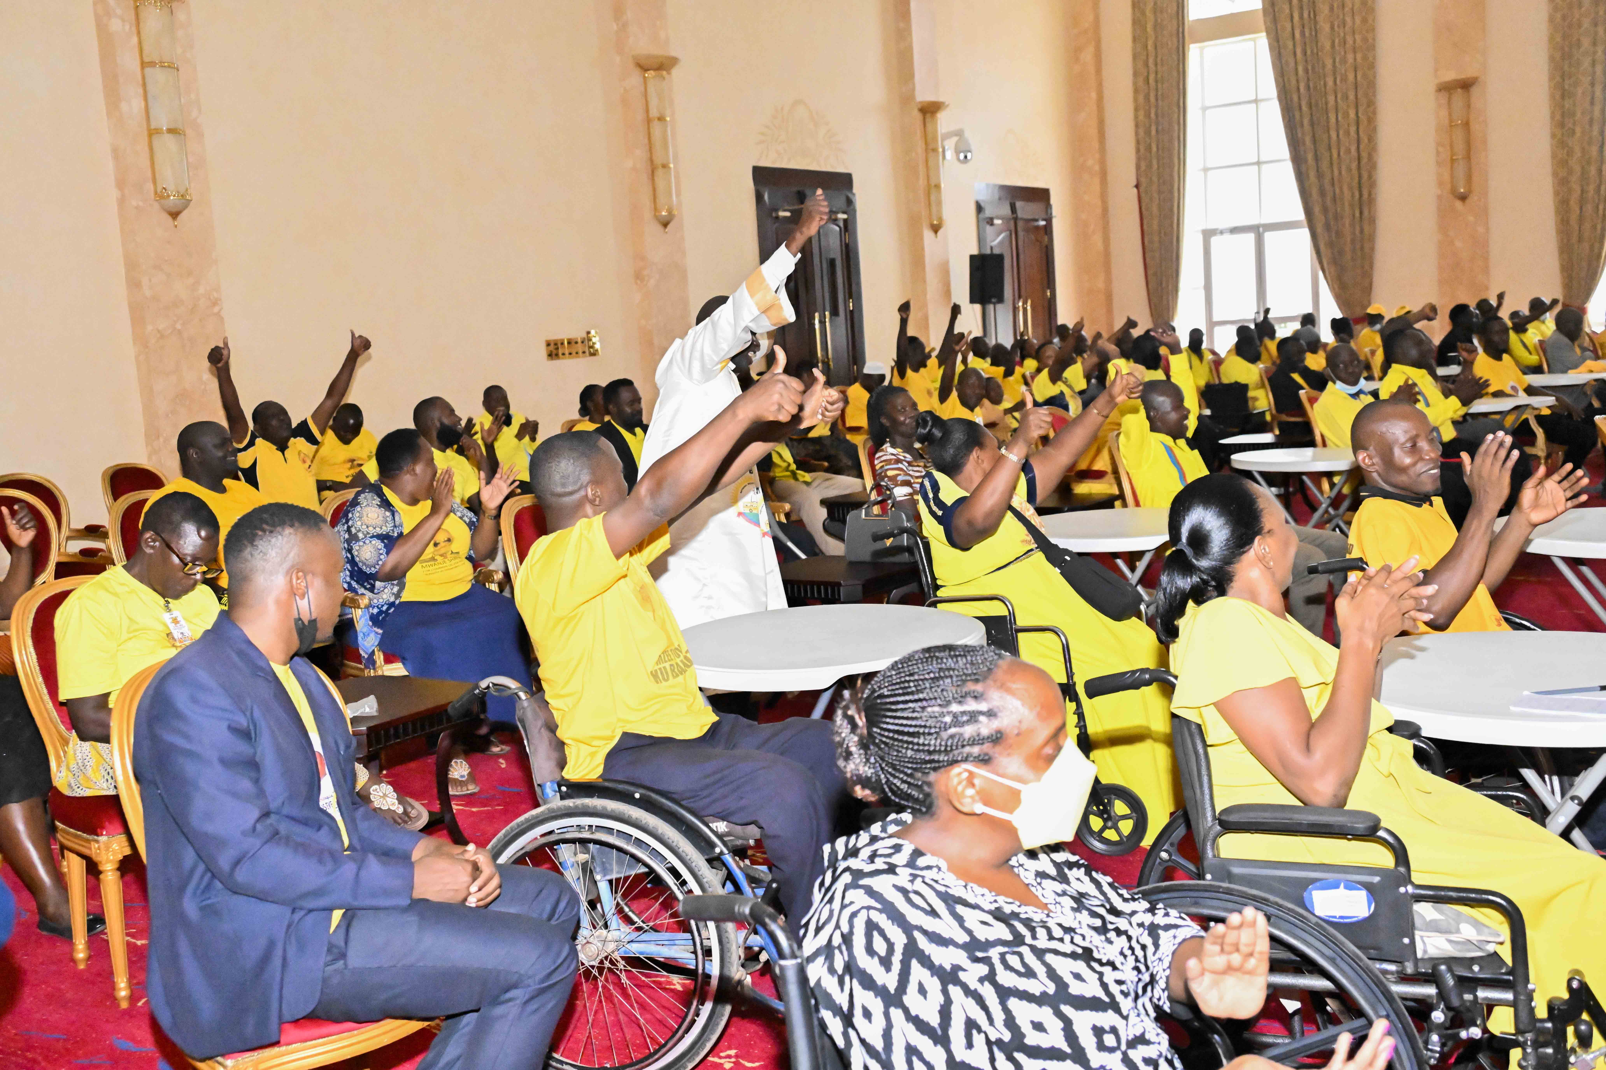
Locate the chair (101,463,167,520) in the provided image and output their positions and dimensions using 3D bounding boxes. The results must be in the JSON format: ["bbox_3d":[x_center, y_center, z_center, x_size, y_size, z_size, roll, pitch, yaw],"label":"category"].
[{"bbox_3d":[-3.571,0.111,8.900,0.580,1.020,0.540,0,8,32],"label":"chair"}]

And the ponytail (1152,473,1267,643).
[{"bbox_3d":[0.751,0.042,2.970,0.230,0.290,0.180,-9,9,-30],"label":"ponytail"}]

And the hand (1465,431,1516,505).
[{"bbox_3d":[1.543,-0.149,3.600,0.105,0.175,0.060,15,7,31],"label":"hand"}]

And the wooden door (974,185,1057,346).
[{"bbox_3d":[2.648,-2.668,19.294,0.150,2.960,1.900,1,9,33],"label":"wooden door"}]

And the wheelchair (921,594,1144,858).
[{"bbox_3d":[0.618,0.421,4.804,0.980,0.910,0.640,-1,8,21],"label":"wheelchair"}]

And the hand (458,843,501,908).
[{"bbox_3d":[-0.533,0.559,2.640,0.100,0.120,0.090,0,9,30],"label":"hand"}]

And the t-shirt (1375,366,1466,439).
[{"bbox_3d":[2.930,-0.582,7.600,0.360,0.520,0.480,1,10,37],"label":"t-shirt"}]

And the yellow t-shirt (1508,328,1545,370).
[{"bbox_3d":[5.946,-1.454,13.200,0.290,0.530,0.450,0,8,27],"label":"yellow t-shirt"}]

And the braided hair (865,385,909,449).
[{"bbox_3d":[0.366,-0.516,6.950,0.210,0.280,0.200,0,8,28],"label":"braided hair"}]

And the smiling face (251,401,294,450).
[{"bbox_3d":[-2.627,-0.544,7.950,0.200,0.235,0.165,2,10,39],"label":"smiling face"}]

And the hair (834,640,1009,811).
[{"bbox_3d":[0.116,0.191,1.590,0.180,0.175,0.165,-4,7,2],"label":"hair"}]

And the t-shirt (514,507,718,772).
[{"bbox_3d":[-0.434,0.256,3.720,0.340,0.600,0.480,-1,8,21],"label":"t-shirt"}]

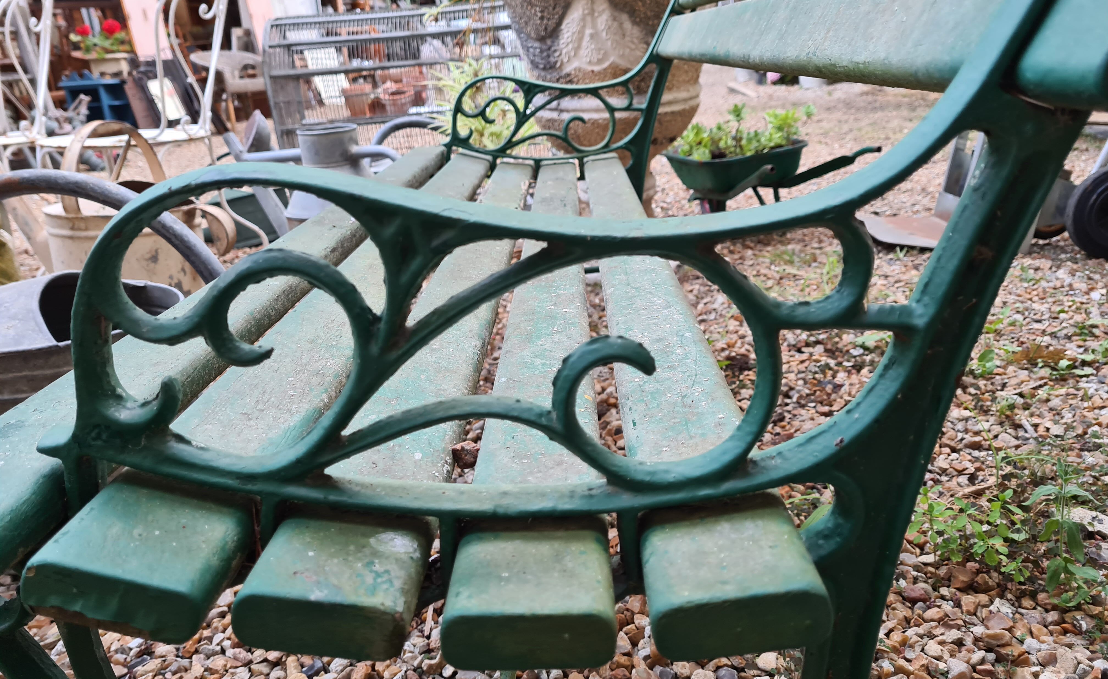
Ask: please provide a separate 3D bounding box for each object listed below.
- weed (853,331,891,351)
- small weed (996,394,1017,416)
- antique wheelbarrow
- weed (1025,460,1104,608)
[{"bbox_3d":[0.666,0.001,1.734,0.078,0.030,0.055,3,21,21],"label":"weed"},{"bbox_3d":[0.760,0.112,1.399,0.034,0.027,0.032,7,22,29],"label":"small weed"},{"bbox_3d":[0.698,-0.522,2.846,0.480,0.285,0.750,-14,21,-25],"label":"antique wheelbarrow"},{"bbox_3d":[0.580,0.217,0.941,0.078,0.155,0.072,9,23,33],"label":"weed"}]

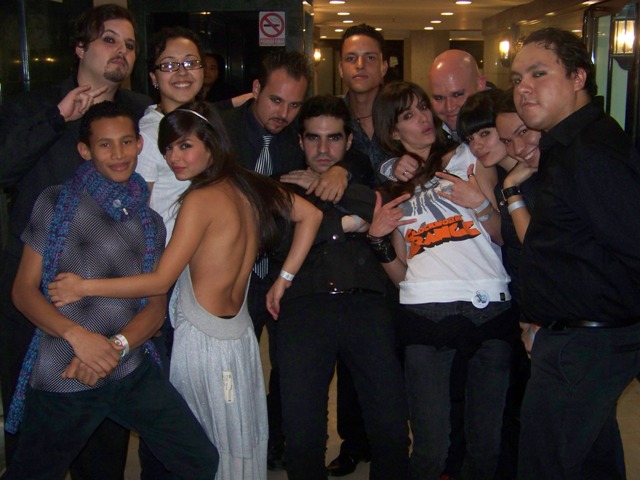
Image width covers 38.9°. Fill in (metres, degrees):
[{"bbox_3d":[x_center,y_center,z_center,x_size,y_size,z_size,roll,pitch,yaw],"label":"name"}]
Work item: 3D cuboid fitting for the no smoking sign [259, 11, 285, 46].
[{"bbox_3d":[-0.393,-1.728,7.410,0.213,0.275,0.010,1,11,5],"label":"no smoking sign"}]

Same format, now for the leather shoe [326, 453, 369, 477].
[{"bbox_3d":[0.122,0.879,3.746,0.105,0.110,0.285,10,14,41],"label":"leather shoe"}]

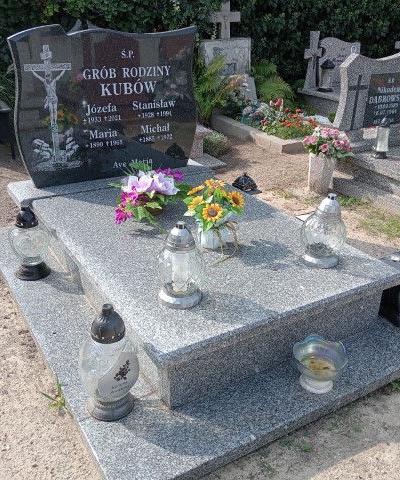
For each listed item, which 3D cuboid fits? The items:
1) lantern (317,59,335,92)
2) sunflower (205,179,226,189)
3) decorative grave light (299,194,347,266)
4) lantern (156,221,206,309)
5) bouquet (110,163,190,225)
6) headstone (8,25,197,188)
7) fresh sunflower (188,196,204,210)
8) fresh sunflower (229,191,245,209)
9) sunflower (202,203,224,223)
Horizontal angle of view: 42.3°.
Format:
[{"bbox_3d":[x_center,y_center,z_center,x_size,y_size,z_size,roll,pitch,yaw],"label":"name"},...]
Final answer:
[{"bbox_3d":[1.490,-1.915,6.002,0.170,0.345,0.170,-14,29,-27],"label":"lantern"},{"bbox_3d":[0.070,-0.245,2.243,0.089,0.027,0.085,1,25,2],"label":"sunflower"},{"bbox_3d":[0.523,-0.047,2.163,0.194,0.299,0.194,1,25,0],"label":"decorative grave light"},{"bbox_3d":[-0.070,0.077,1.859,0.182,0.304,0.182,1,25,0],"label":"lantern"},{"bbox_3d":[-0.250,-0.223,2.590,0.393,0.228,0.285,-7,26,-17],"label":"bouquet"},{"bbox_3d":[-0.517,-0.815,3.077,1.118,0.884,0.072,-14,29,-27],"label":"headstone"},{"bbox_3d":[-0.018,-0.160,2.259,0.068,0.032,0.068,-43,33,-1],"label":"fresh sunflower"},{"bbox_3d":[0.167,-0.180,2.294,0.071,0.032,0.071,-22,77,-40],"label":"fresh sunflower"},{"bbox_3d":[0.055,-0.118,2.259,0.086,0.082,0.036,1,0,1],"label":"sunflower"}]

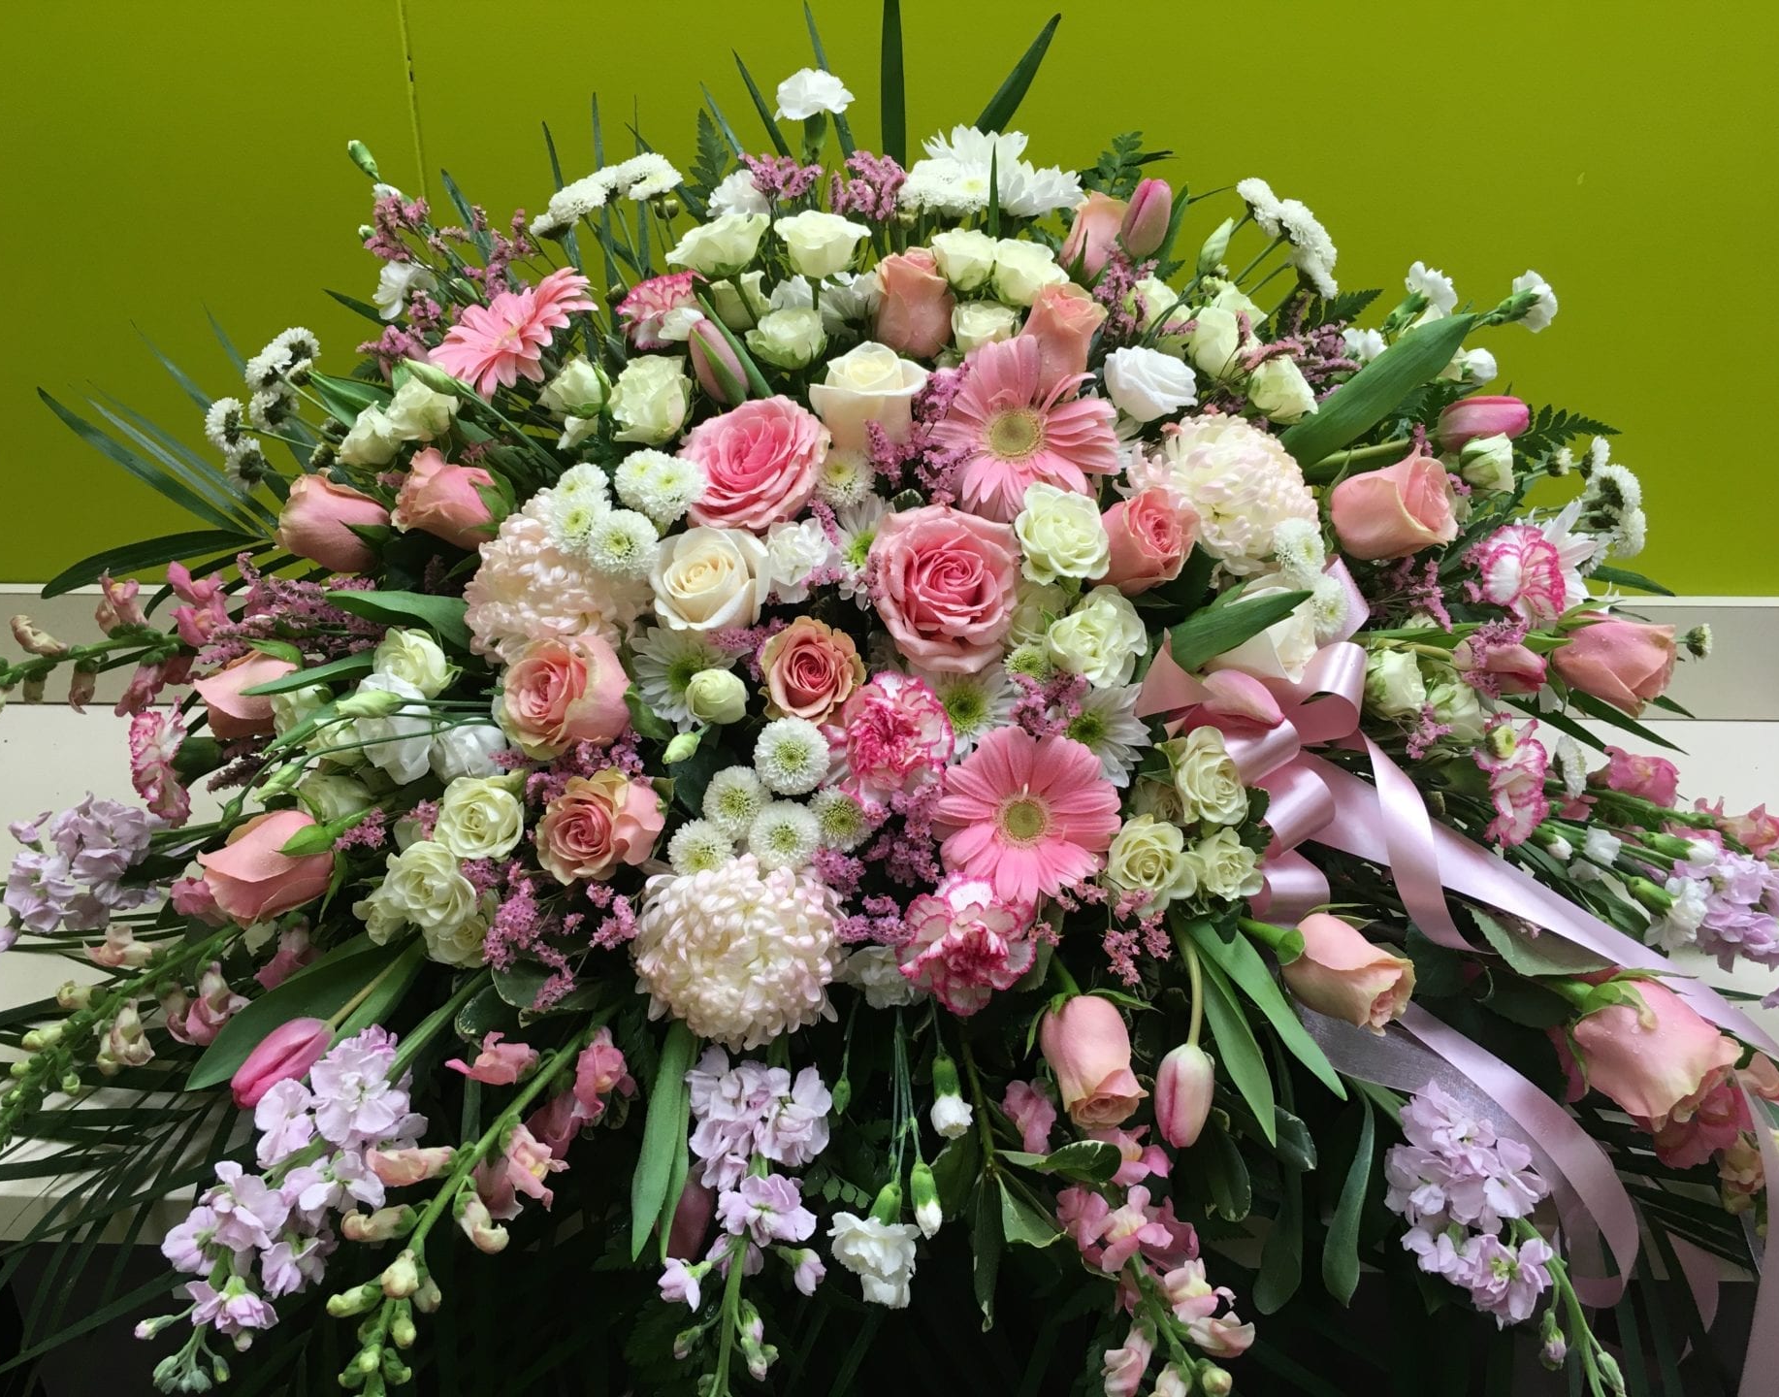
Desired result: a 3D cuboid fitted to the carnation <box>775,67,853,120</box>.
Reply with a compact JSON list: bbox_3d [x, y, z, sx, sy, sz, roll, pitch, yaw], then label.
[{"bbox_3d":[-0.047,-0.376,0.970,0.050,0.032,0.047,2,28,-3],"label":"carnation"}]

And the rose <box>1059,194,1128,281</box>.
[{"bbox_3d":[0.127,-0.283,0.957,0.042,0.054,0.042,21,15,0],"label":"rose"}]

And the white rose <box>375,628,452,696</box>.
[{"bbox_3d":[-0.287,-0.021,0.940,0.047,0.047,0.042,-6,-14,26],"label":"white rose"}]

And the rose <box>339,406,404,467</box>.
[{"bbox_3d":[-0.325,-0.165,0.980,0.038,0.038,0.038,-46,24,-6],"label":"rose"}]

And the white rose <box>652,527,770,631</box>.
[{"bbox_3d":[-0.093,-0.062,0.810,0.060,0.053,0.050,4,-13,10],"label":"white rose"}]

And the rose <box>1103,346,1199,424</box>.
[{"bbox_3d":[0.151,-0.180,0.900,0.054,0.042,0.054,30,45,0],"label":"rose"}]

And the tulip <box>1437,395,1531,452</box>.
[{"bbox_3d":[0.357,-0.165,0.940,0.056,0.035,0.035,-10,0,18],"label":"tulip"}]

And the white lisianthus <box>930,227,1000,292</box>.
[{"bbox_3d":[0.044,-0.259,0.920,0.041,0.036,0.039,3,30,2],"label":"white lisianthus"}]

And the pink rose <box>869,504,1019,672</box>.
[{"bbox_3d":[0.028,-0.055,0.790,0.076,0.084,0.055,-1,-2,-3],"label":"pink rose"}]

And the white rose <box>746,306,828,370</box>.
[{"bbox_3d":[-0.062,-0.218,0.945,0.048,0.036,0.046,-7,26,-2],"label":"white rose"}]

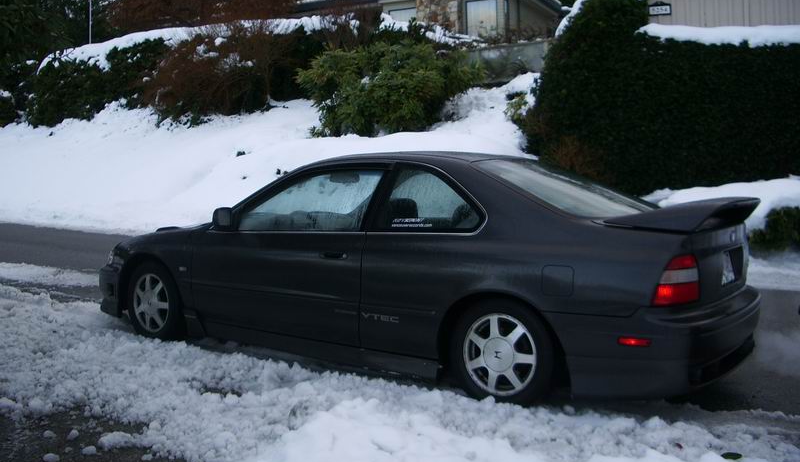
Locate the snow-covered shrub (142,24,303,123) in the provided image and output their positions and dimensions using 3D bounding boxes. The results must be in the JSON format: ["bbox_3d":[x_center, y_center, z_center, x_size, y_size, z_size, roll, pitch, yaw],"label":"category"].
[{"bbox_3d":[-4.718,-4.186,21.500,4.100,2.660,2.600,0,1,22],"label":"snow-covered shrub"}]

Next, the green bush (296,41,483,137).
[{"bbox_3d":[-0.240,-3.236,18.500,4.100,2.200,2.900,0,1,22],"label":"green bush"}]

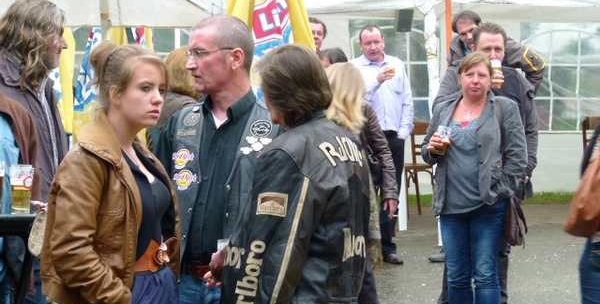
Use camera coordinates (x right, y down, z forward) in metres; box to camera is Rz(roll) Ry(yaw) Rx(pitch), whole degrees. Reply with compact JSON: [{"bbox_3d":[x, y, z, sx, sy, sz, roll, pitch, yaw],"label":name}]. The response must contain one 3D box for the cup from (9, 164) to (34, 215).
[{"bbox_3d":[-0.854,0.118,7.017,0.075,0.154,0.075,0,3,0],"label":"cup"}]

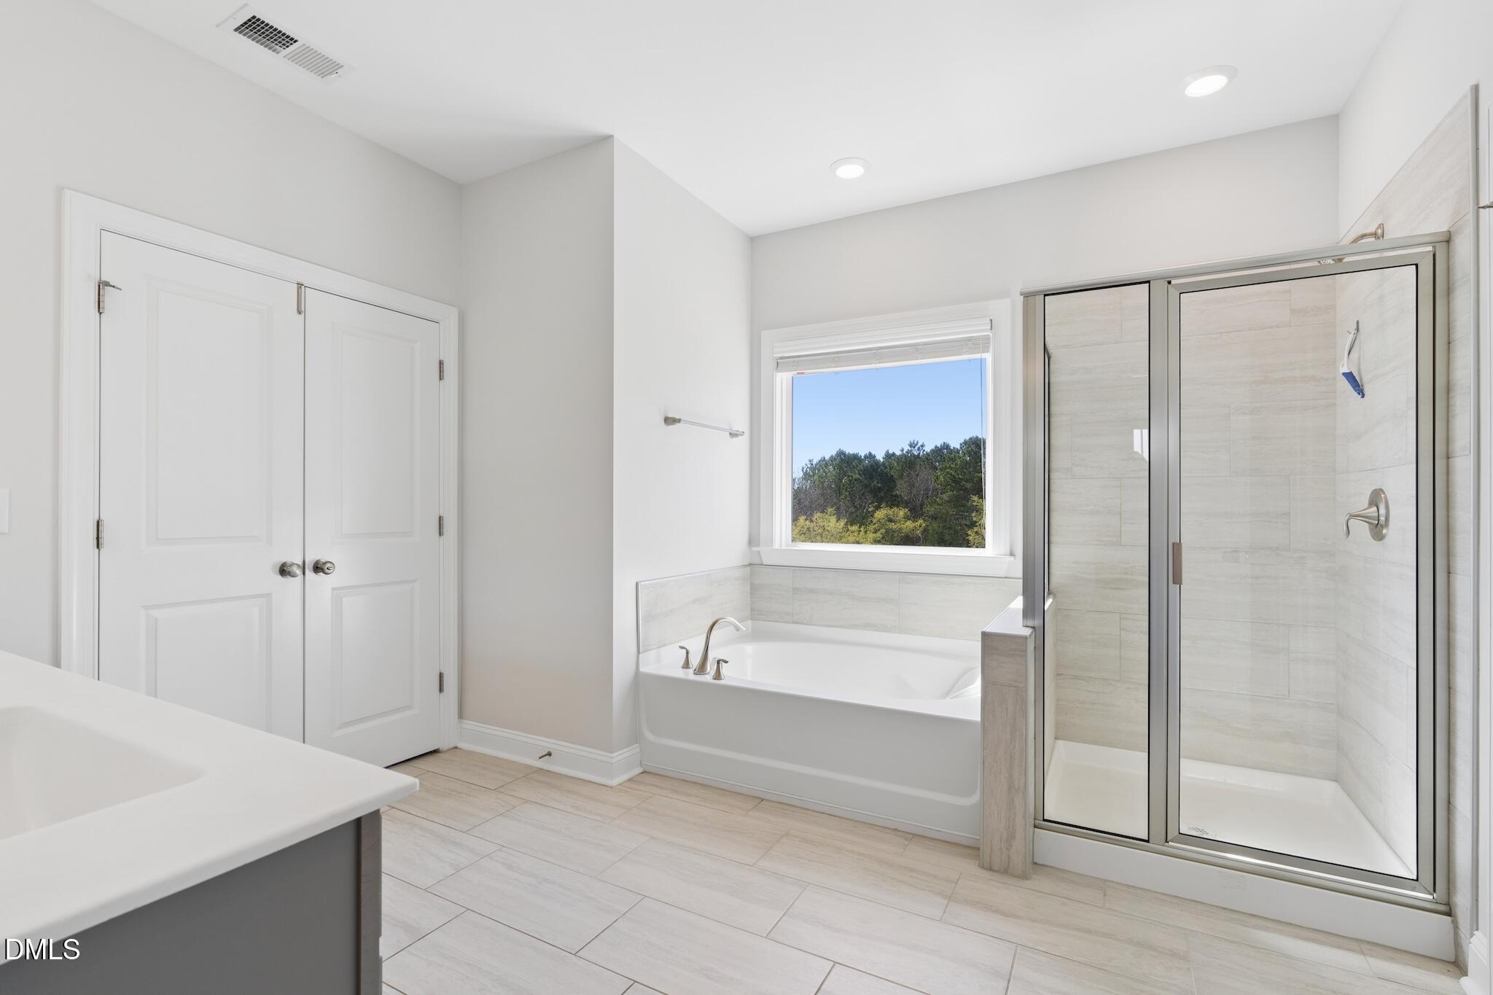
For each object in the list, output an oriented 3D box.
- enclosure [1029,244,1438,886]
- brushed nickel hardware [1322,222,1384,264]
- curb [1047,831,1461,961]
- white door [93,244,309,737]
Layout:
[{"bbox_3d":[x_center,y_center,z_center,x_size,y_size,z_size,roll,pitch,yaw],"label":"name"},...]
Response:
[{"bbox_3d":[1.409,0.199,2.021,1.052,1.805,0.060,0,0,28],"label":"enclosure"},{"bbox_3d":[2.016,-0.834,2.225,0.167,0.130,0.070,0,0,28],"label":"brushed nickel hardware"},{"bbox_3d":[1.428,1.157,2.012,1.009,0.111,0.104,0,0,28],"label":"curb"},{"bbox_3d":[-1.921,0.176,2.381,0.040,2.048,0.615,0,0,28],"label":"white door"}]

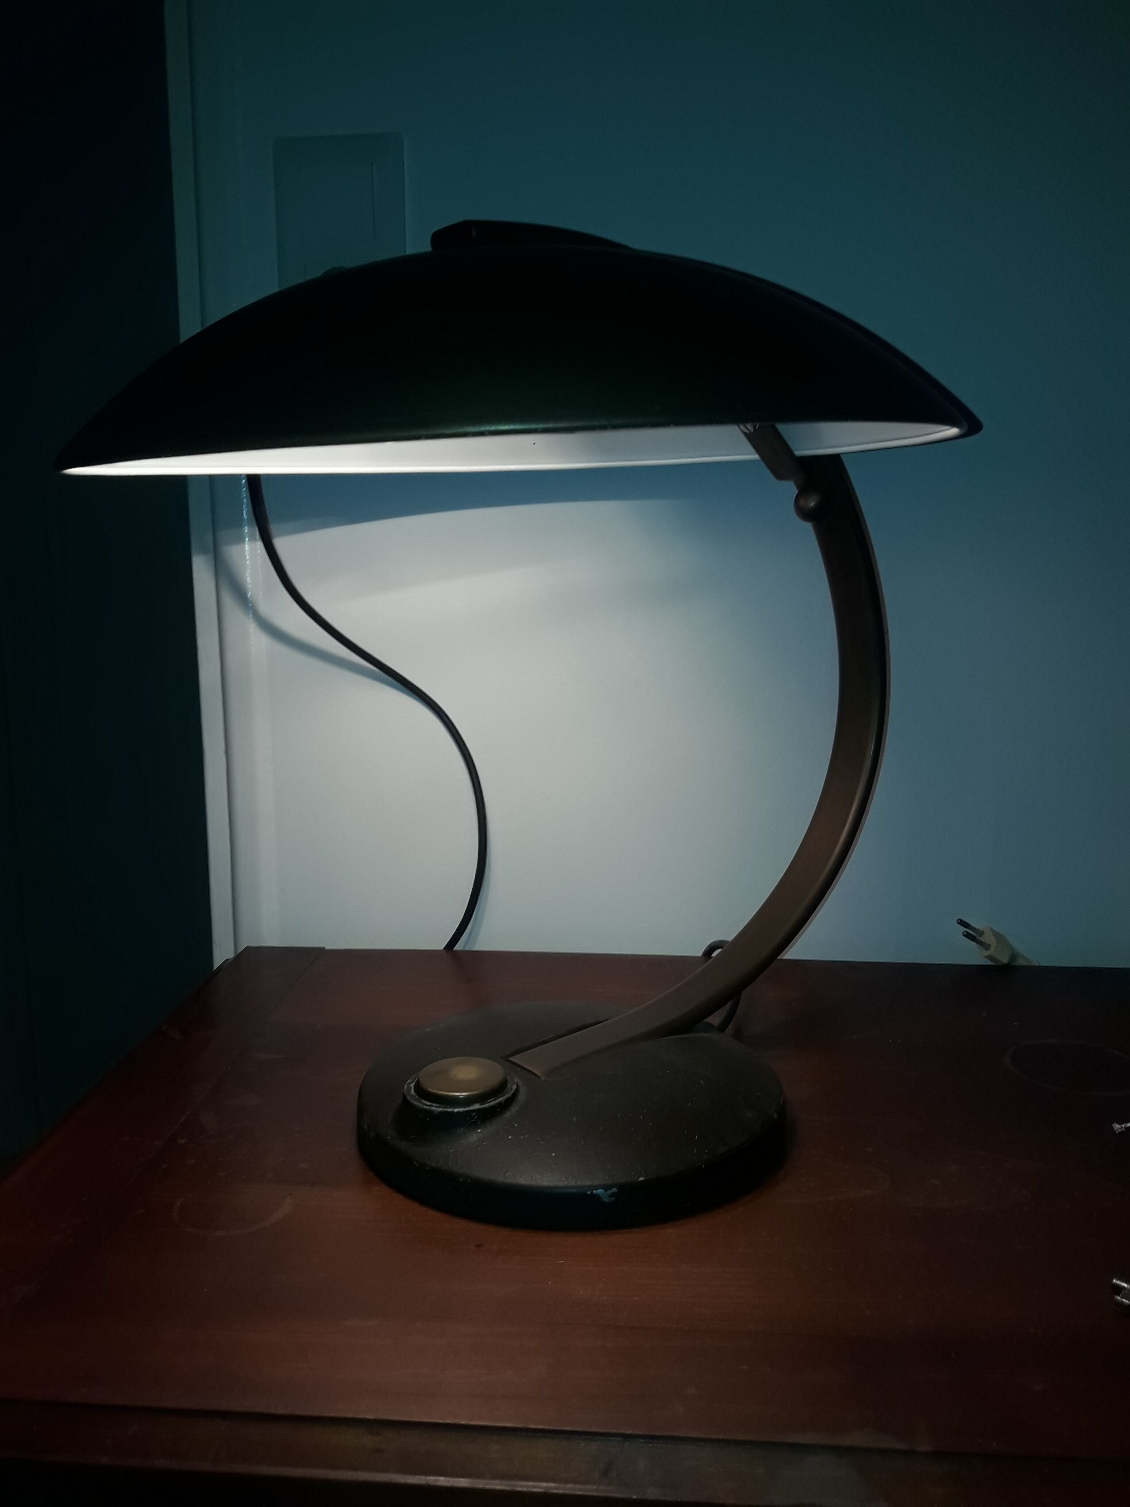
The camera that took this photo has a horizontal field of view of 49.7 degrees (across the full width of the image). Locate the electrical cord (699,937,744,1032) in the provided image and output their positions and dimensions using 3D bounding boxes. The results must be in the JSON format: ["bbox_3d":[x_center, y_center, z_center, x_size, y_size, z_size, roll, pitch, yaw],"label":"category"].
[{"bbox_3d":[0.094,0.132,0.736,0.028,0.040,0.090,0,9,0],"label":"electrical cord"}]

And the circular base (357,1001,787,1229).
[{"bbox_3d":[0.003,0.158,0.592,0.207,0.038,0.207,0,9,0],"label":"circular base"}]

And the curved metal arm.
[{"bbox_3d":[0.074,-0.007,0.615,0.232,0.295,0.030,-7,11,-34],"label":"curved metal arm"}]

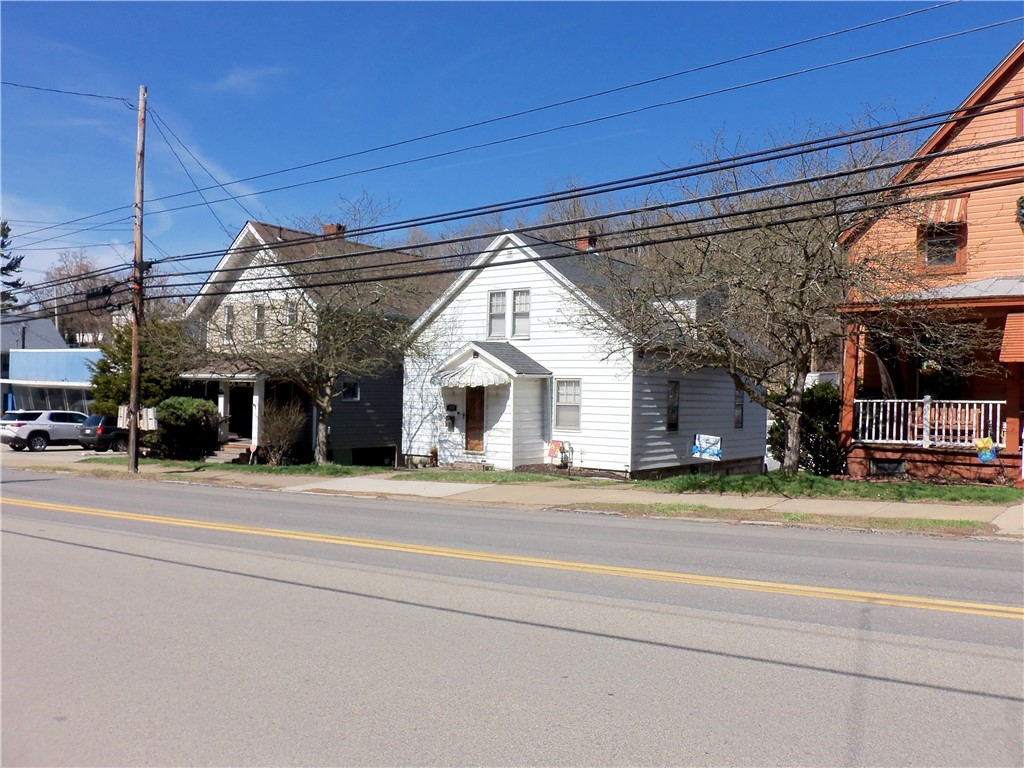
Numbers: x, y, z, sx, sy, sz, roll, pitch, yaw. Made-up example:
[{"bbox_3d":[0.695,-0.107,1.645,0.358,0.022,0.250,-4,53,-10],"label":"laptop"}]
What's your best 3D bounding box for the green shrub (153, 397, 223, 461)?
[{"bbox_3d":[-11.229,1.526,28.400,2.300,2.170,2.000,1,-1,37],"label":"green shrub"}]

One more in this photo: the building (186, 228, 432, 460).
[{"bbox_3d":[-7.568,-1.530,33.961,8.127,9.354,11.383,1,-1,37],"label":"building"}]

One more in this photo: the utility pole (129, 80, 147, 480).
[{"bbox_3d":[-10.295,-2.876,22.800,0.290,10.700,0.290,1,-1,37],"label":"utility pole"}]

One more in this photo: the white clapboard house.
[{"bbox_3d":[2.231,-1.040,27.588,8.909,7.571,12.206,1,-1,37],"label":"white clapboard house"}]

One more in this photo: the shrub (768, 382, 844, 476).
[{"bbox_3d":[6.609,1.011,18.400,1.650,2.030,1.500,1,-1,37],"label":"shrub"}]

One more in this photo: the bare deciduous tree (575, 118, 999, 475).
[{"bbox_3d":[5.501,-1.754,16.600,8.200,7.100,7.500,1,-1,0],"label":"bare deciduous tree"}]

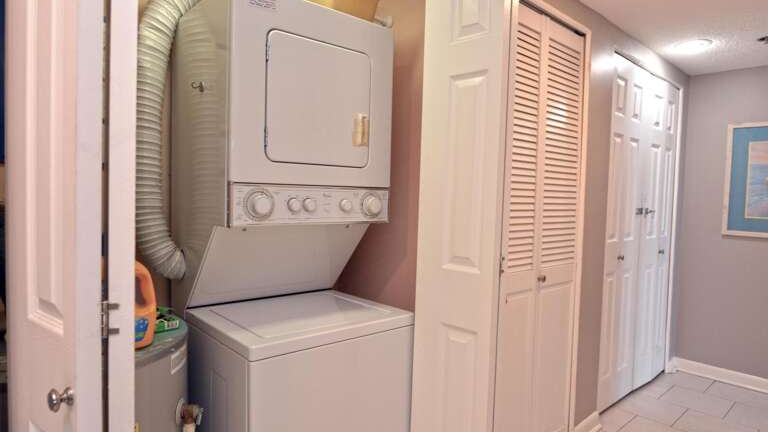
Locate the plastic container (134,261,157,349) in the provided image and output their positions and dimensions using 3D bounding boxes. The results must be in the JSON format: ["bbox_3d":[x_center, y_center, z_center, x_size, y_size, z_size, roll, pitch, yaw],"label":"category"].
[{"bbox_3d":[-0.736,0.205,1.220,0.213,0.312,0.110,-1,3,-42],"label":"plastic container"}]

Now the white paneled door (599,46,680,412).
[{"bbox_3d":[1.685,0.114,2.947,1.155,2.050,0.040,-1,3,-42],"label":"white paneled door"}]

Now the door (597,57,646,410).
[{"bbox_3d":[1.456,0.117,2.745,0.543,2.050,0.040,-1,3,-42],"label":"door"}]

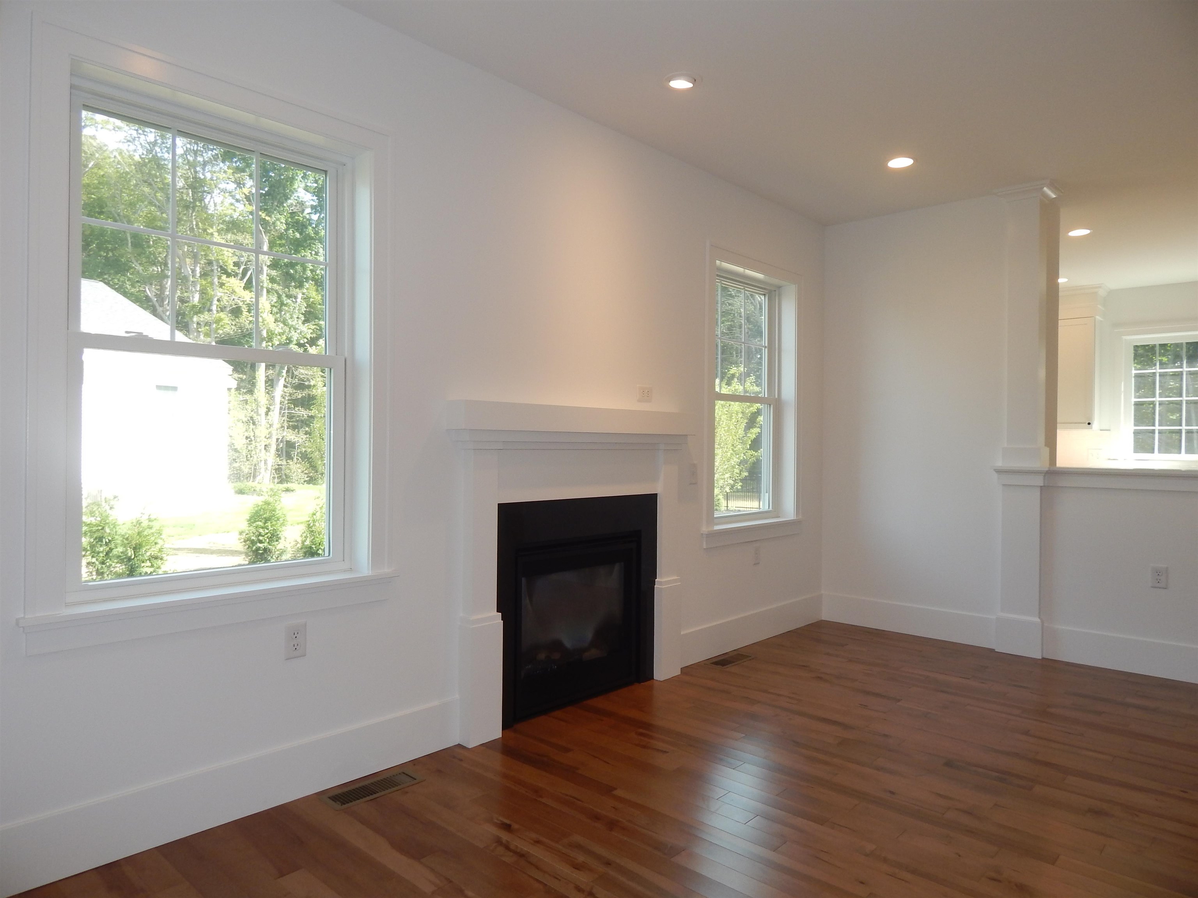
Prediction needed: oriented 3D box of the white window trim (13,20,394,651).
[{"bbox_3d":[-1.130,-0.293,2.493,0.084,1.670,1.134,1,0,42],"label":"white window trim"}]

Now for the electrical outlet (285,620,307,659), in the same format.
[{"bbox_3d":[-1.003,0.631,2.622,0.008,0.115,0.071,1,0,42],"label":"electrical outlet"}]

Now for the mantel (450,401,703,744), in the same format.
[{"bbox_3d":[-0.049,0.490,3.590,0.122,1.343,1.494,1,0,42],"label":"mantel"}]

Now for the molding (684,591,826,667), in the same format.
[{"bbox_3d":[0.960,1.073,4.788,0.018,0.190,1.714,1,0,42],"label":"molding"}]

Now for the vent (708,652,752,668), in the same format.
[{"bbox_3d":[0.725,1.167,4.388,0.117,0.013,0.339,1,0,42],"label":"vent"}]

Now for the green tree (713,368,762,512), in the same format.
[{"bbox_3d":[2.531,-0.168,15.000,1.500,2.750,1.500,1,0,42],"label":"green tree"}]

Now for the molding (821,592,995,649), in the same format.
[{"bbox_3d":[1.942,1.079,5.056,1.114,0.191,0.020,1,0,42],"label":"molding"}]

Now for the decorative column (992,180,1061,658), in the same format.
[{"bbox_3d":[2.483,-0.166,4.642,0.287,2.691,0.269,1,0,42],"label":"decorative column"}]

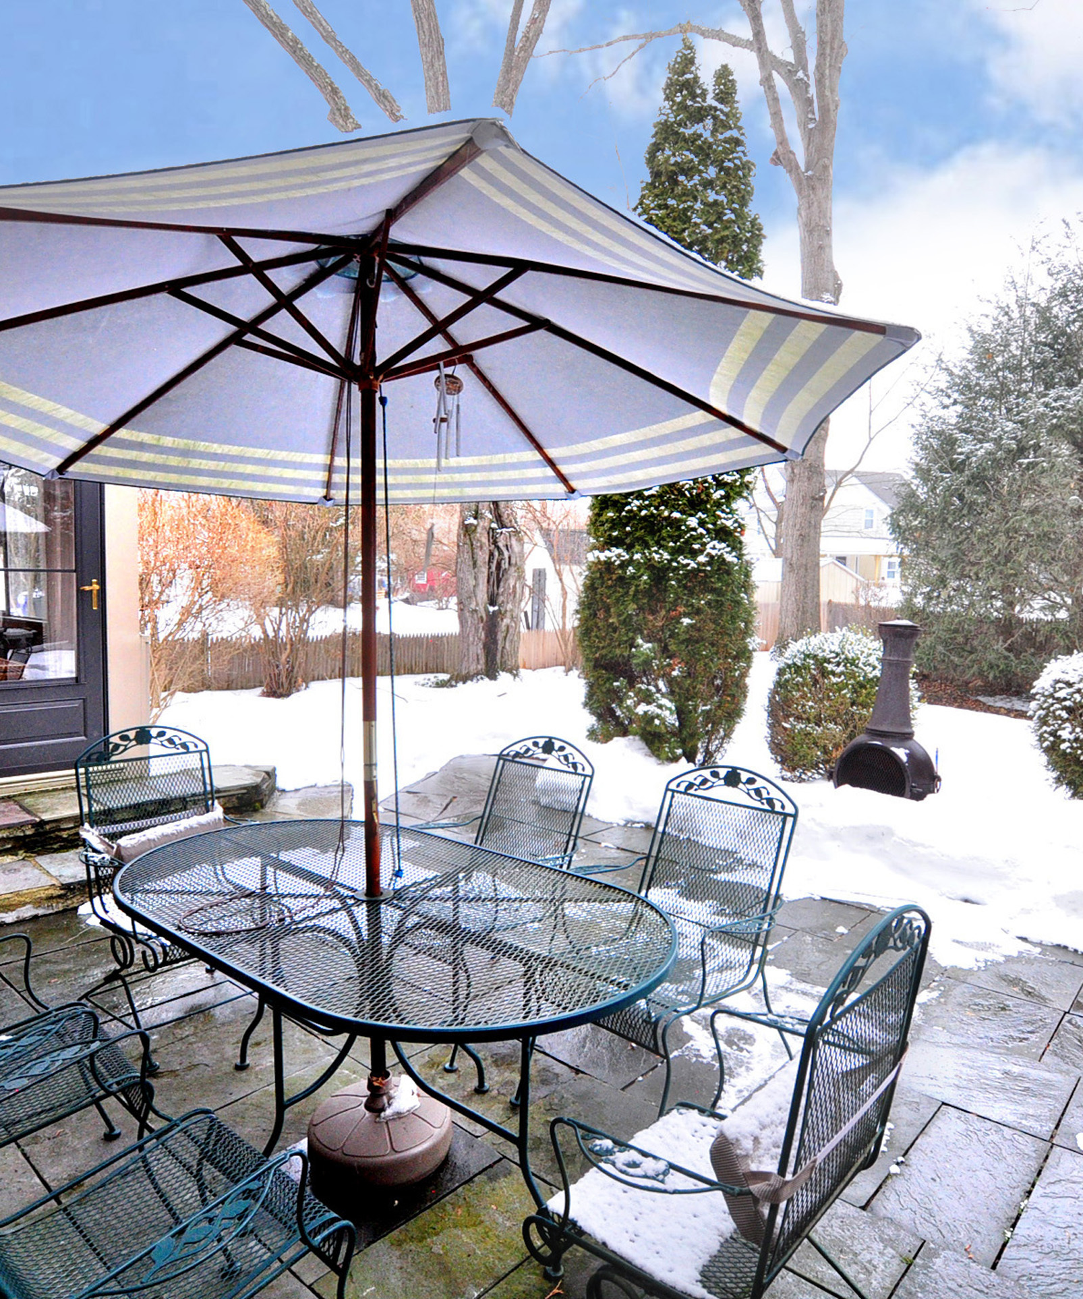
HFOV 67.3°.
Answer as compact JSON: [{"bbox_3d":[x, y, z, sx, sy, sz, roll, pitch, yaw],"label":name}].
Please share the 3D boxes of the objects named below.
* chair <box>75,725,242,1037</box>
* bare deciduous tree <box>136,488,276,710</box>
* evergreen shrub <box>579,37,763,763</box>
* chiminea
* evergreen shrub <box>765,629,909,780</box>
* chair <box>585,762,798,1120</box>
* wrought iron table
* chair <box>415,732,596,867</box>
[{"bbox_3d":[-1.405,0.862,3.161,0.800,1.045,0.600,2,3,43],"label":"chair"},{"bbox_3d":[-4.999,-0.665,11.283,2.800,3.450,2.700,0,2,0],"label":"bare deciduous tree"},{"bbox_3d":[1.147,-2.152,7.228,1.600,6.550,1.550,0,2,0],"label":"evergreen shrub"},{"bbox_3d":[2.246,0.512,5.322,0.650,1.410,0.600,1,3,37],"label":"chiminea"},{"bbox_3d":[2.351,0.484,6.522,1.100,1.320,1.100,0,2,0],"label":"evergreen shrub"},{"bbox_3d":[0.407,0.904,2.551,0.760,0.985,0.600,-2,3,-44],"label":"chair"},{"bbox_3d":[-0.485,1.046,2.342,1.920,0.725,1.050,2,3,42],"label":"wrought iron table"},{"bbox_3d":[-0.221,0.879,3.124,0.600,1.000,0.760,2,3,45],"label":"chair"}]

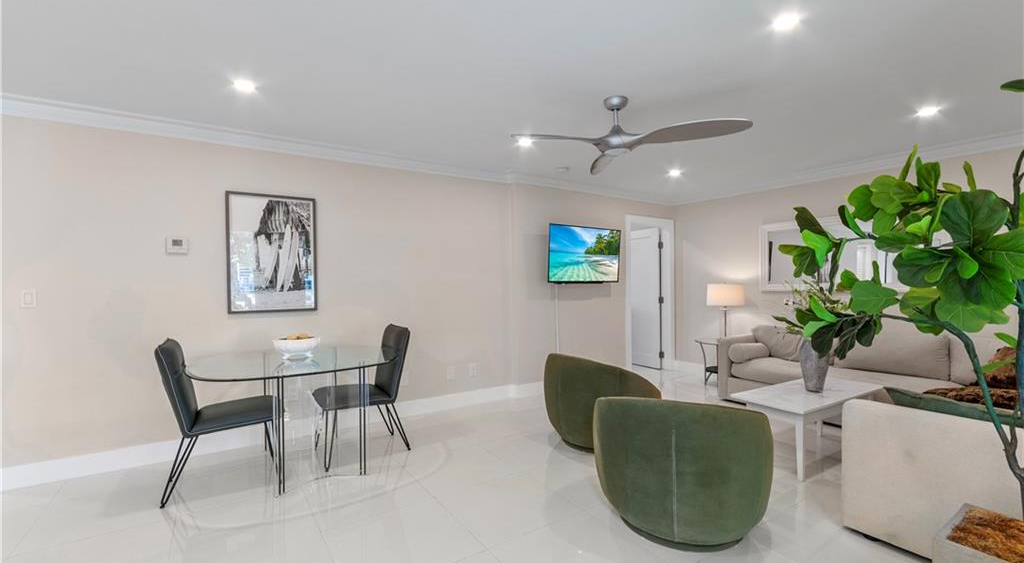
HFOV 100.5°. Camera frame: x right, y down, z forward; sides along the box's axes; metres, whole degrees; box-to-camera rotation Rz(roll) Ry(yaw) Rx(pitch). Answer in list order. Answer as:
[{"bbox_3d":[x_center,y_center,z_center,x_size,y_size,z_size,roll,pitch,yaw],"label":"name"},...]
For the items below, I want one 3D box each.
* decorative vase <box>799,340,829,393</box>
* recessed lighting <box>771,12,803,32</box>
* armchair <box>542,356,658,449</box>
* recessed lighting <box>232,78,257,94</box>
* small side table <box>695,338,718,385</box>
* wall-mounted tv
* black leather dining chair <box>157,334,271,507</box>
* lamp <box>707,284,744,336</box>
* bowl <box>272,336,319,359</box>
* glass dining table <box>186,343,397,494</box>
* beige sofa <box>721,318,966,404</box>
[{"bbox_3d":[2.210,0.626,3.157,0.176,0.380,0.176,-1,0,-32],"label":"decorative vase"},{"bbox_3d":[1.238,-1.163,1.922,0.110,0.025,0.110,-1,0,-32],"label":"recessed lighting"},{"bbox_3d":[0.719,0.890,3.381,0.860,0.720,0.880,-1,0,-41],"label":"armchair"},{"bbox_3d":[-1.578,-1.146,2.513,0.115,0.025,0.115,-1,0,-32],"label":"recessed lighting"},{"bbox_3d":[2.538,0.979,5.091,0.500,0.520,0.500,-1,0,-32],"label":"small side table"},{"bbox_3d":[0.837,-0.302,4.828,1.115,0.640,0.070,-1,3,-34],"label":"wall-mounted tv"},{"bbox_3d":[-1.847,0.829,2.745,0.630,0.920,0.460,-1,0,-32],"label":"black leather dining chair"},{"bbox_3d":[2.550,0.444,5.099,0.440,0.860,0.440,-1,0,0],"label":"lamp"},{"bbox_3d":[-1.583,0.494,3.128,0.316,0.140,0.290,-1,0,-32],"label":"bowl"},{"bbox_3d":[-1.425,0.902,3.000,1.340,0.740,1.180,-1,0,-34],"label":"glass dining table"},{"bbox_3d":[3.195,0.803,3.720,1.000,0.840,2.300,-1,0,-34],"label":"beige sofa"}]

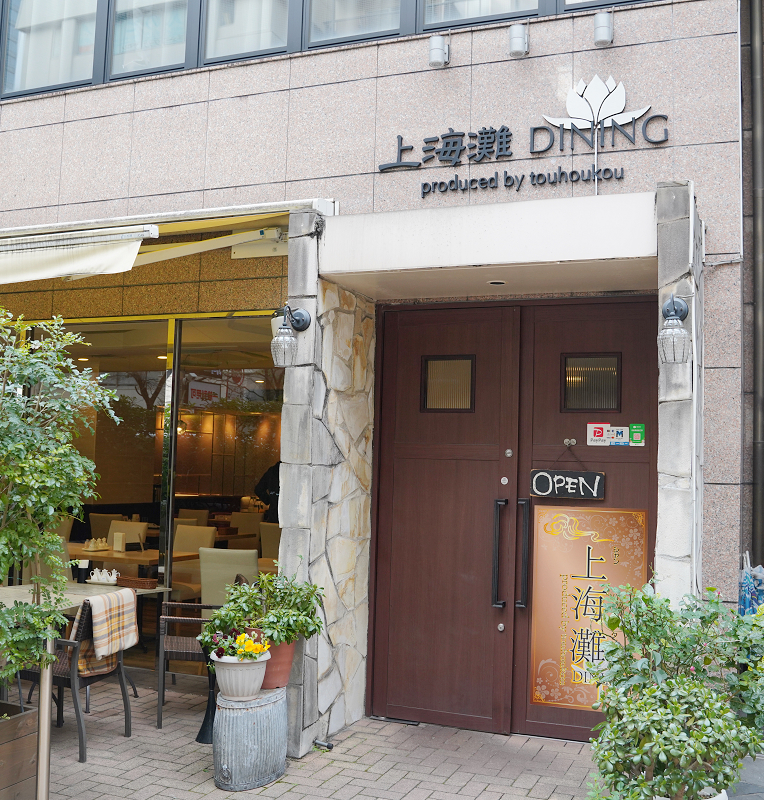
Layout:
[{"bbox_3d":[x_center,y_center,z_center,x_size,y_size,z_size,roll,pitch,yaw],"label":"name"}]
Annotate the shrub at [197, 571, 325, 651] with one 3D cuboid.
[{"bbox_3d":[-0.607,1.037,4.641,0.640,0.430,0.540,0,-4,23],"label":"shrub"}]

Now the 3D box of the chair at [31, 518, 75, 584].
[{"bbox_3d":[-2.567,1.504,7.437,0.450,0.880,0.550,0,-4,23],"label":"chair"}]

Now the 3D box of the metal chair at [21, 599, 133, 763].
[{"bbox_3d":[-1.602,1.391,4.859,0.540,0.790,0.520,1,-4,14],"label":"metal chair"}]

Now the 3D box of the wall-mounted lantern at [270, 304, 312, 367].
[{"bbox_3d":[-0.471,-0.322,4.791,0.135,0.313,0.240,0,-4,23],"label":"wall-mounted lantern"}]

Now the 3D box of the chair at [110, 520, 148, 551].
[{"bbox_3d":[-2.448,1.552,8.344,0.450,0.890,0.560,0,-4,23],"label":"chair"}]

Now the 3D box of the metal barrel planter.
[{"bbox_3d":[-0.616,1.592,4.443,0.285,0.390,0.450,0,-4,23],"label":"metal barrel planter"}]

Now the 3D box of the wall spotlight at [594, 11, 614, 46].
[{"bbox_3d":[1.232,-2.021,5.161,0.085,0.160,0.140,0,-4,23],"label":"wall spotlight"}]

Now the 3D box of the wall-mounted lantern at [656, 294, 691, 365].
[{"bbox_3d":[1.275,-0.312,4.088,0.150,0.320,0.220,0,-4,23],"label":"wall-mounted lantern"}]

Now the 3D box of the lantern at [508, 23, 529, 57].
[{"bbox_3d":[0.789,-2.033,5.350,0.085,0.160,0.140,0,-4,23],"label":"lantern"}]

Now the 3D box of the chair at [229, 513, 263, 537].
[{"bbox_3d":[-1.601,1.707,10.314,0.450,0.890,0.560,1,-4,13],"label":"chair"}]

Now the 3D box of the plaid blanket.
[{"bbox_3d":[-1.417,1.181,4.783,0.210,0.380,0.380,1,-4,14],"label":"plaid blanket"}]

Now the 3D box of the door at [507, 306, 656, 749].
[{"bbox_3d":[1.151,0.669,5.226,0.870,2.450,0.070,0,-4,23],"label":"door"}]

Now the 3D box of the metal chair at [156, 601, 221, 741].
[{"bbox_3d":[-0.987,1.440,5.457,0.570,0.810,0.550,2,-4,-4],"label":"metal chair"}]

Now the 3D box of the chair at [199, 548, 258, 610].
[{"bbox_3d":[-1.001,1.484,6.658,0.460,0.880,0.560,1,-4,13],"label":"chair"}]

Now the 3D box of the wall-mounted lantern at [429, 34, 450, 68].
[{"bbox_3d":[0.348,-2.044,5.538,0.085,0.160,0.140,0,-4,23],"label":"wall-mounted lantern"}]

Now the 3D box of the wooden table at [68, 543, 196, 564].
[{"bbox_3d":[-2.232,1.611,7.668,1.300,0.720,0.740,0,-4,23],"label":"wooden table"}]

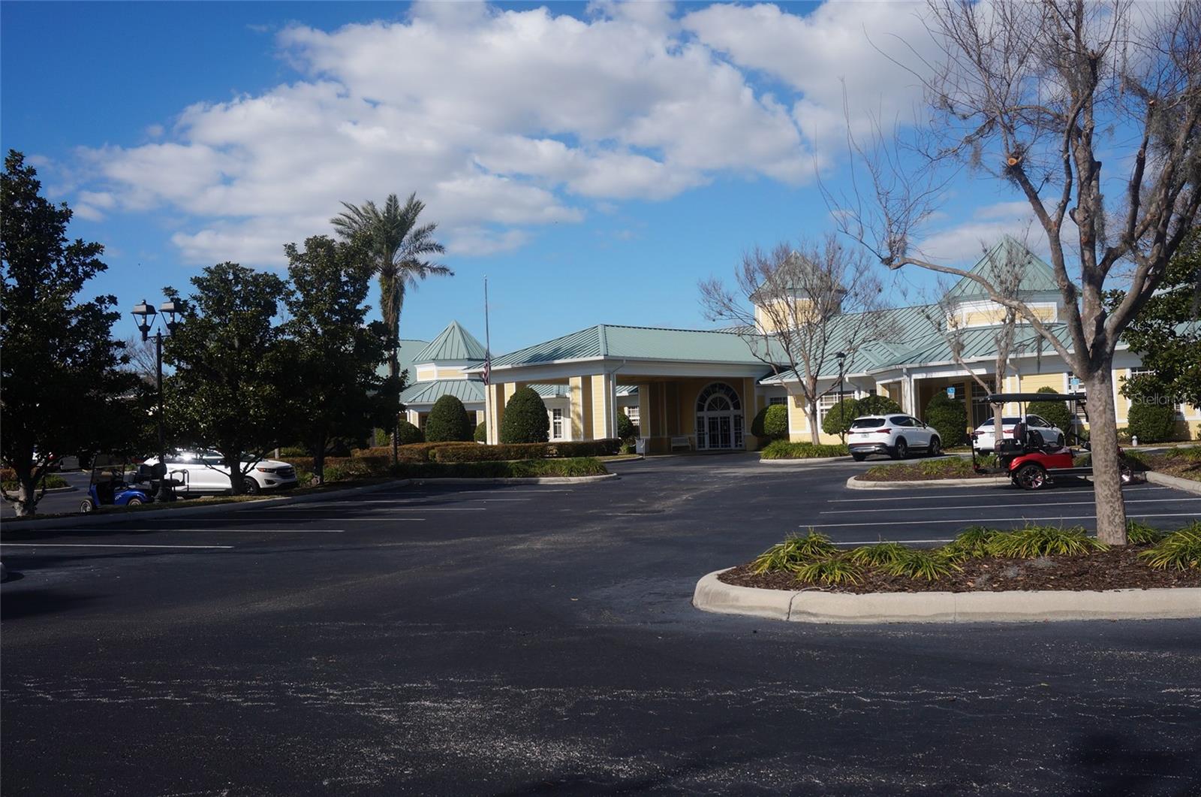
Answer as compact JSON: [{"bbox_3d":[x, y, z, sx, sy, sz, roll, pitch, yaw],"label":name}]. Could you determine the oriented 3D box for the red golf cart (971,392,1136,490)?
[{"bbox_3d":[9.209,0.873,23.264,3.000,1.910,1.220,-2,-2,14],"label":"red golf cart"}]

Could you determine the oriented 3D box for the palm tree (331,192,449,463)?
[{"bbox_3d":[-9.300,-3.128,50.000,5.200,11.930,5.200,-2,-2,0],"label":"palm tree"}]

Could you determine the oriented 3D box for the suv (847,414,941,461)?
[{"bbox_3d":[11.600,1.520,44.400,1.900,1.700,4.760,-4,-3,42],"label":"suv"}]

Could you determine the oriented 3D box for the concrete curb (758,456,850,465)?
[{"bbox_3d":[8.034,2.443,45.000,3.900,0.160,1.100,-1,-2,-15],"label":"concrete curb"}]

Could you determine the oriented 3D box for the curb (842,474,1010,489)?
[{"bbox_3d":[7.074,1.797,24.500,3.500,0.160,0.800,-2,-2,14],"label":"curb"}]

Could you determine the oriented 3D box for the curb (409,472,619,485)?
[{"bbox_3d":[-2.759,2.607,36.800,7.000,0.160,0.900,-3,-2,22],"label":"curb"}]

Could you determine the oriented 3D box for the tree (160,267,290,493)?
[{"bbox_3d":[-10.578,-0.530,32.000,3.600,6.520,3.600,-2,-2,0],"label":"tree"}]

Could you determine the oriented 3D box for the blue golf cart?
[{"bbox_3d":[-15.111,2.646,35.659,2.500,1.800,1.200,-2,-2,11],"label":"blue golf cart"}]

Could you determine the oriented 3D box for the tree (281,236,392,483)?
[{"bbox_3d":[-8.189,-1.214,35.300,3.500,7.640,3.500,-2,-2,0],"label":"tree"}]

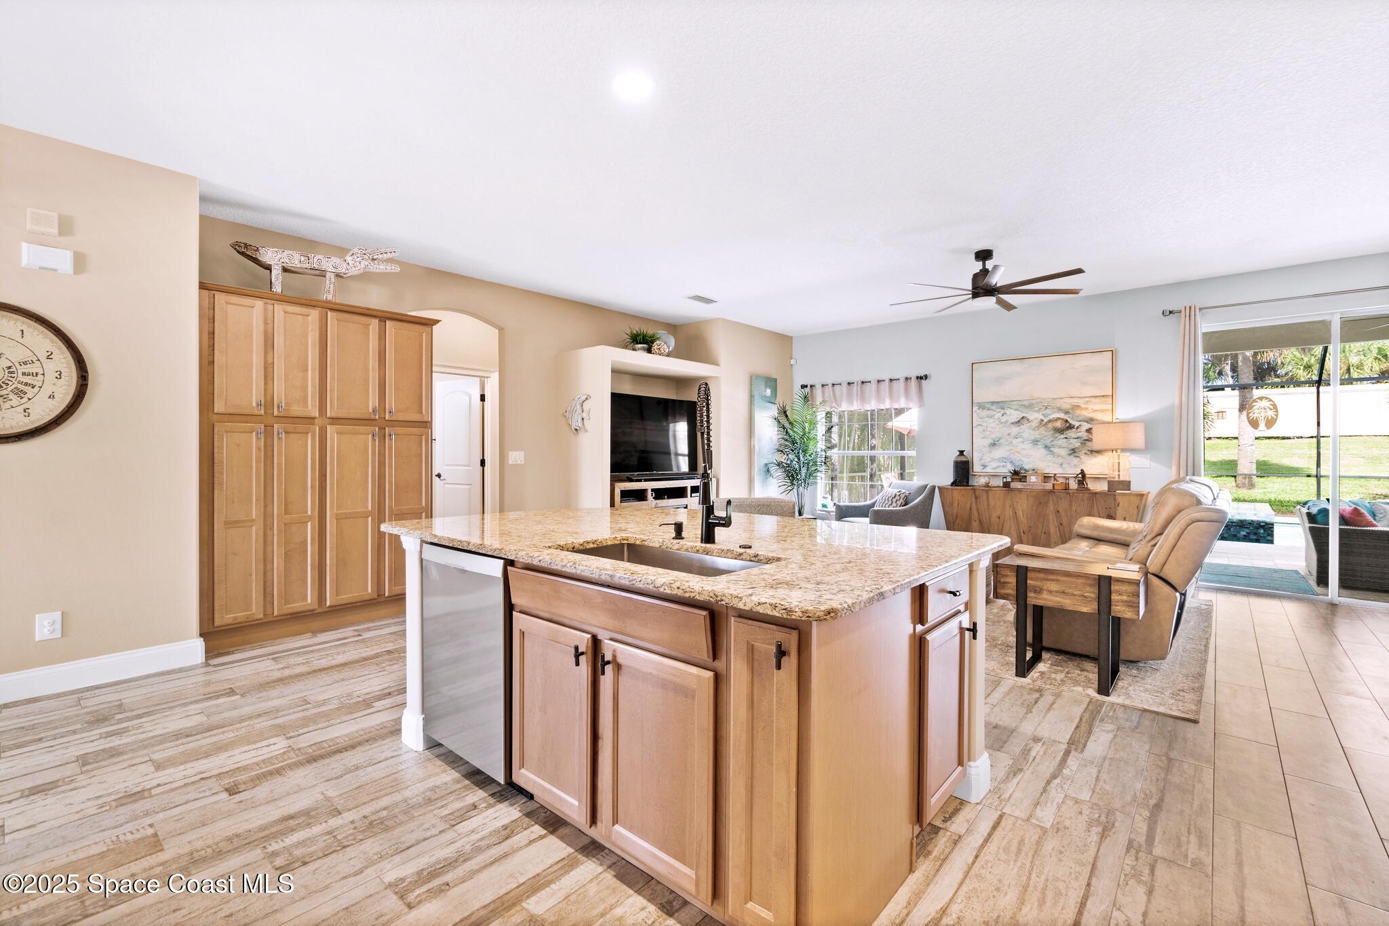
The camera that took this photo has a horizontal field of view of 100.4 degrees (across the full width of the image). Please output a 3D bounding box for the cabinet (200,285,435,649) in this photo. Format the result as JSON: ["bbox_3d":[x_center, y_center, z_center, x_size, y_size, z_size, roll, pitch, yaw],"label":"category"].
[{"bbox_3d":[-2.665,0.036,4.115,0.610,2.240,1.420,1,2,42],"label":"cabinet"}]

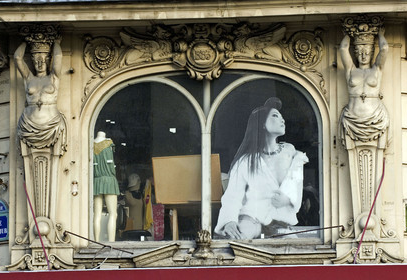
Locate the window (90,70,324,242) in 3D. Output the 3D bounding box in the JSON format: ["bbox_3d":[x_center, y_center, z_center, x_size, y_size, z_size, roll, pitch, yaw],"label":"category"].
[{"bbox_3d":[0.032,0.214,29.916,2.941,2.111,0.250,-1,-8,6],"label":"window"}]

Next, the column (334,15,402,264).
[{"bbox_3d":[2.060,-0.002,29.474,0.761,3.068,0.500,-1,-8,6],"label":"column"}]

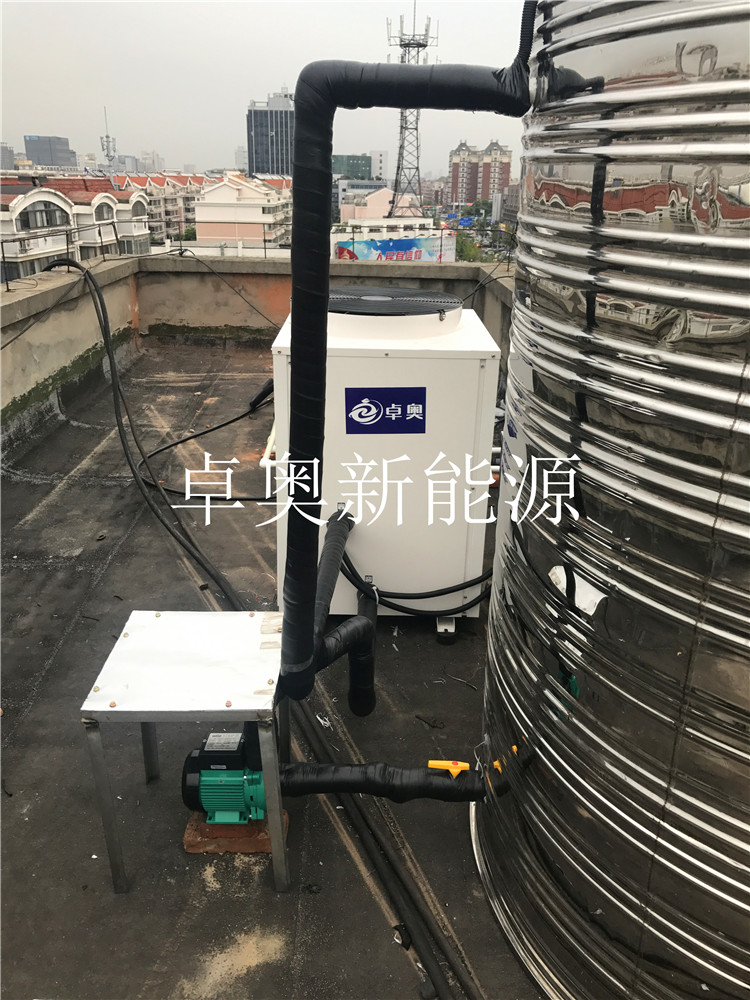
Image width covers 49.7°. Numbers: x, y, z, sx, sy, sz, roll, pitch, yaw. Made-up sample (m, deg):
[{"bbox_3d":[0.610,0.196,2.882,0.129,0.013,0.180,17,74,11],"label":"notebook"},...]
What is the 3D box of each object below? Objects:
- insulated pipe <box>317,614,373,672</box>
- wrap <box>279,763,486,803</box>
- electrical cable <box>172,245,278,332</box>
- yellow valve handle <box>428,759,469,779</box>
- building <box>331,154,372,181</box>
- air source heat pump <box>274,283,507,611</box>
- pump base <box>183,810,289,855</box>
[{"bbox_3d":[-0.079,0.364,2.046,0.080,0.080,0.194,18,28,36],"label":"insulated pipe"},{"bbox_3d":[0.014,0.702,2.007,0.530,0.085,0.085,1,23,0],"label":"wrap"},{"bbox_3d":[-1.212,-1.726,6.602,0.920,0.680,0.250,1,23,0],"label":"electrical cable"},{"bbox_3d":[0.183,0.659,1.988,0.103,0.042,0.024,1,23,0],"label":"yellow valve handle"},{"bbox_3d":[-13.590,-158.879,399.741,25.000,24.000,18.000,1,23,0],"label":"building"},{"bbox_3d":[0.027,-0.200,2.939,0.693,1.037,0.705,1,23,0],"label":"air source heat pump"},{"bbox_3d":[-0.336,0.813,1.995,0.243,0.054,0.108,1,23,0],"label":"pump base"}]

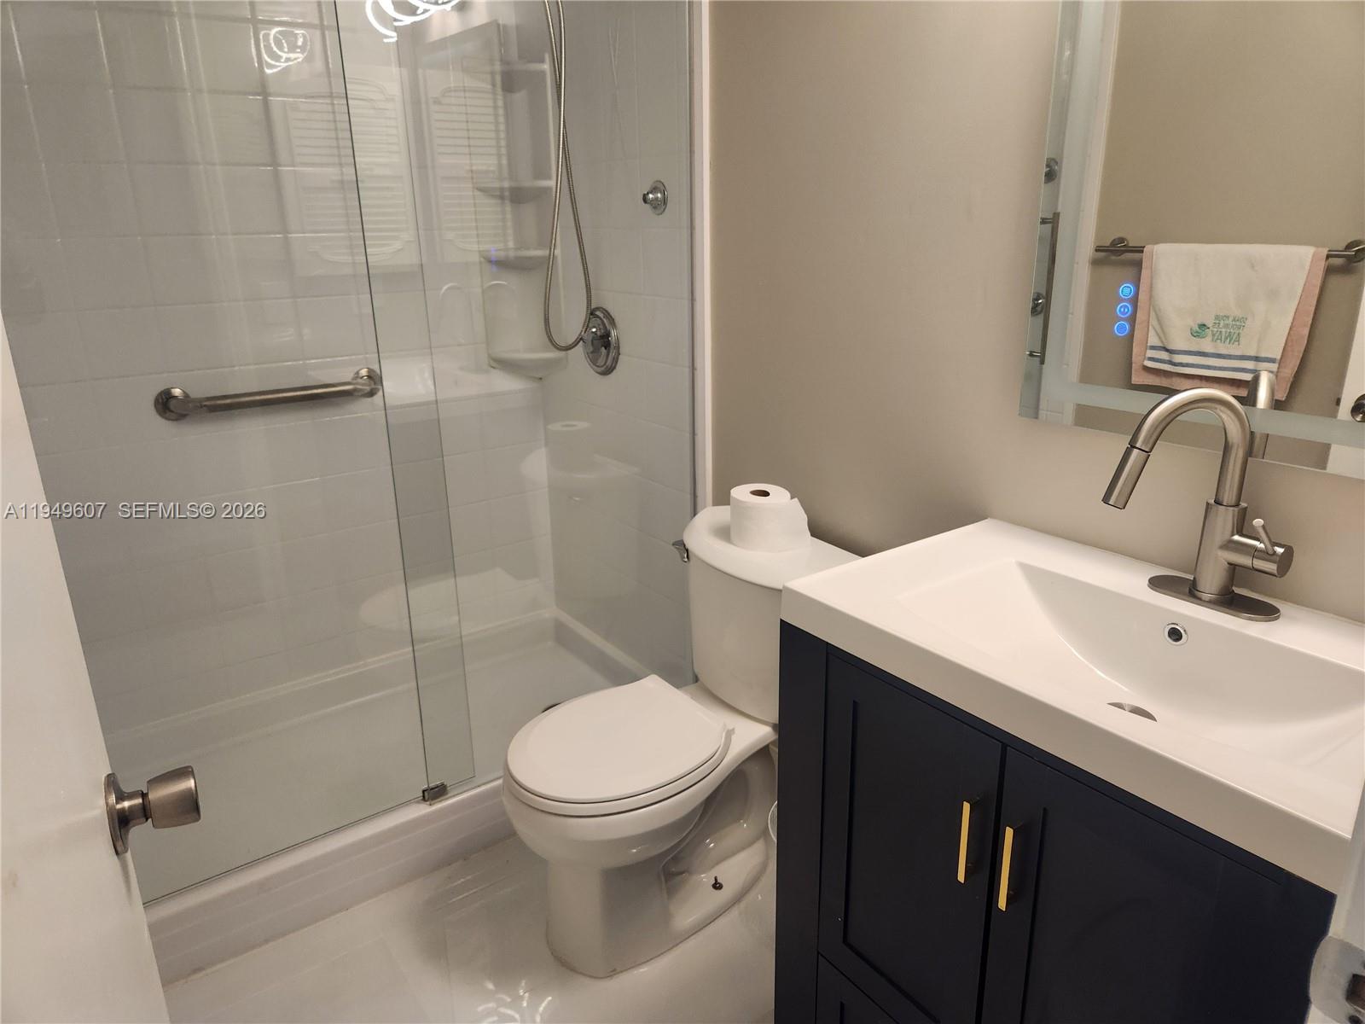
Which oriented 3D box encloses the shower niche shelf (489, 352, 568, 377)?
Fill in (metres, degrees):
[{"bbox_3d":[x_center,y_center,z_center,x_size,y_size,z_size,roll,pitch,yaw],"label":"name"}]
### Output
[{"bbox_3d":[-0.435,-0.426,2.643,0.225,0.080,0.130,2,18,9],"label":"shower niche shelf"}]

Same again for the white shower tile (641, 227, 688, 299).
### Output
[{"bbox_3d":[-0.047,-0.581,2.108,0.010,0.154,0.165,-13,21,-33],"label":"white shower tile"}]

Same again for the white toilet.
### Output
[{"bbox_3d":[-0.019,0.456,1.769,0.695,0.724,0.480,-13,21,-33],"label":"white toilet"}]

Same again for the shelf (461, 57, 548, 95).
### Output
[{"bbox_3d":[-0.448,-1.158,2.411,0.220,0.063,0.130,2,18,9],"label":"shelf"}]

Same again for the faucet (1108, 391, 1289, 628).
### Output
[{"bbox_3d":[0.607,-0.009,1.095,0.236,0.278,0.152,-8,19,-21],"label":"faucet"}]

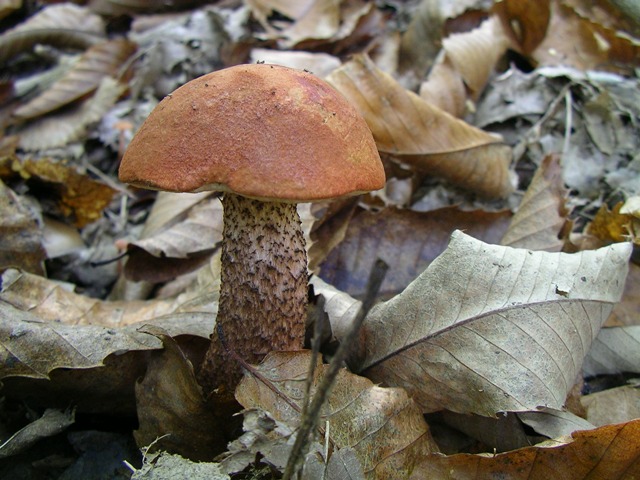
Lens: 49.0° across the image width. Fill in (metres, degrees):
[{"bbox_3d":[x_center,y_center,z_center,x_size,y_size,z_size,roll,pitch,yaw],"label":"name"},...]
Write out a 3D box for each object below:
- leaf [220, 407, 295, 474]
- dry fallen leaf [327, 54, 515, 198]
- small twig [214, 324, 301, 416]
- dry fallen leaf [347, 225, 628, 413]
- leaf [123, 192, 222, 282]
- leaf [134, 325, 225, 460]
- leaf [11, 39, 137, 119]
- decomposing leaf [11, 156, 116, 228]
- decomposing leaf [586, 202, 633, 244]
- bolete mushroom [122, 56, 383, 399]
[{"bbox_3d":[-0.018,0.061,0.210,0.022,0.013,0.023,6,42,11],"label":"leaf"},{"bbox_3d":[0.050,-0.060,0.381,0.116,0.035,0.069,22,49,20],"label":"dry fallen leaf"},{"bbox_3d":[-0.019,0.039,0.214,0.039,0.003,0.003,43,37,23],"label":"small twig"},{"bbox_3d":[0.066,0.026,0.250,0.111,0.025,0.083,3,44,-3],"label":"dry fallen leaf"},{"bbox_3d":[-0.058,-0.004,0.312,0.044,0.022,0.059,2,37,3],"label":"leaf"},{"bbox_3d":[-0.048,0.049,0.229,0.026,0.046,0.018,-8,-18,-18],"label":"leaf"},{"bbox_3d":[-0.164,-0.112,0.487,0.039,0.020,0.125,22,43,16],"label":"leaf"},{"bbox_3d":[-0.132,-0.025,0.355,0.063,0.015,0.038,17,46,17],"label":"decomposing leaf"},{"bbox_3d":[0.140,-0.009,0.345,0.029,0.010,0.036,0,41,0],"label":"decomposing leaf"},{"bbox_3d":[-0.023,-0.005,0.240,0.089,0.116,0.089,1,10,0],"label":"bolete mushroom"}]

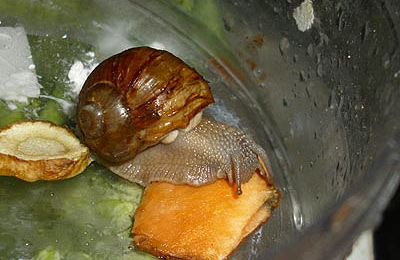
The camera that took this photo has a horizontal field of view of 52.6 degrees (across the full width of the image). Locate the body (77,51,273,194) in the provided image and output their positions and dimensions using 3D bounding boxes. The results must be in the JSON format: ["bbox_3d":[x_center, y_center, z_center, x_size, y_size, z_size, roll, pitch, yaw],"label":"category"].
[{"bbox_3d":[-0.010,-0.003,0.141,0.063,0.038,0.036,18,56,13],"label":"body"}]

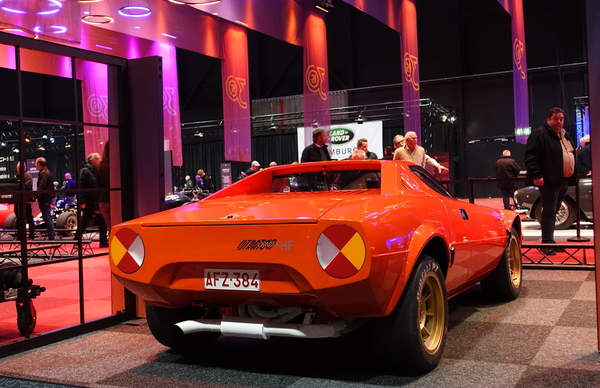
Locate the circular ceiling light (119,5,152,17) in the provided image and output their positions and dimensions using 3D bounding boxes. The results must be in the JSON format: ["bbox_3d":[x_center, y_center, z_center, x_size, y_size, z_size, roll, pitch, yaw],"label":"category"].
[{"bbox_3d":[-4.439,-4.904,17.913,0.860,0.060,0.860,-3,1,0],"label":"circular ceiling light"}]

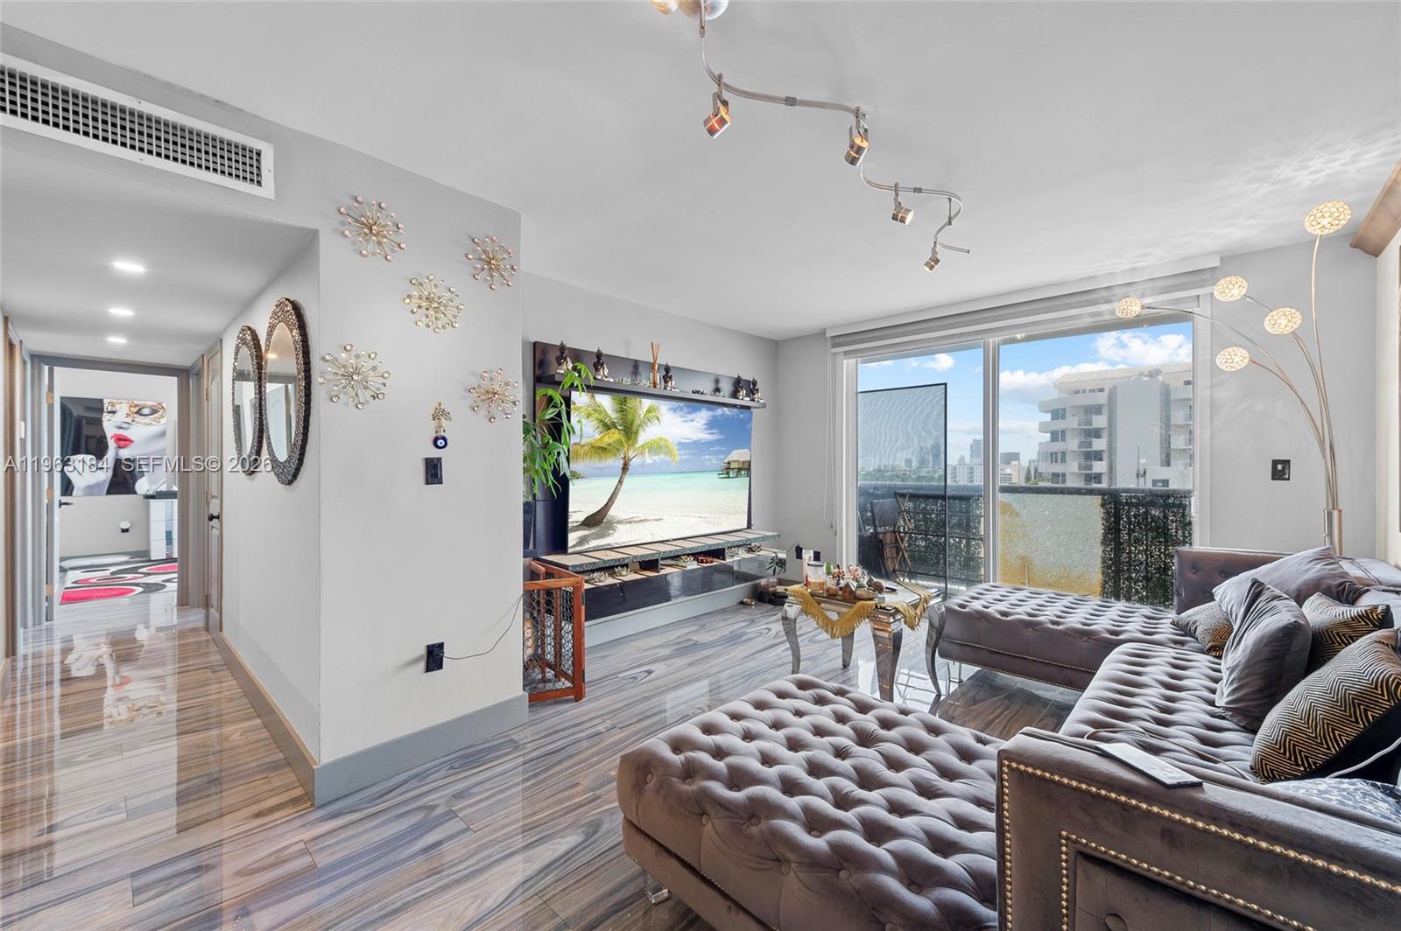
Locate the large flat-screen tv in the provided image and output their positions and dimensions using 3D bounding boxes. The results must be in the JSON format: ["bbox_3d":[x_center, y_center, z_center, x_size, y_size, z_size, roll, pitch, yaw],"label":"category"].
[{"bbox_3d":[-0.215,0.040,4.177,0.055,1.060,1.880,4,3,42],"label":"large flat-screen tv"}]

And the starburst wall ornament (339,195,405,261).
[{"bbox_3d":[-1.250,-0.923,2.103,0.075,0.236,0.232,0,0,42],"label":"starburst wall ornament"}]

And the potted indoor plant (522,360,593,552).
[{"bbox_3d":[-0.916,-0.067,3.116,0.500,1.120,0.560,0,0,42],"label":"potted indoor plant"}]

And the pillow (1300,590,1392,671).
[{"bbox_3d":[2.047,0.595,1.736,0.140,0.380,0.410,16,6,21],"label":"pillow"}]

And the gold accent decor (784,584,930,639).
[{"bbox_3d":[0.895,0.775,2.922,0.590,0.210,0.650,0,0,42],"label":"gold accent decor"}]

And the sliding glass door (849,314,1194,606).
[{"bbox_3d":[2.159,0.148,4.057,2.320,2.180,0.100,0,0,42],"label":"sliding glass door"}]

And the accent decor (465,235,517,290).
[{"bbox_3d":[-0.940,-0.908,2.447,0.080,0.240,0.240,0,0,42],"label":"accent decor"}]

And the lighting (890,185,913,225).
[{"bbox_3d":[0.781,-1.012,2.110,0.082,0.150,0.058,0,0,37],"label":"lighting"}]

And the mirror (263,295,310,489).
[{"bbox_3d":[-1.748,-0.307,2.289,0.750,0.775,0.034,0,0,42],"label":"mirror"}]

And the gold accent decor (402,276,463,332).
[{"bbox_3d":[-1.097,-0.683,2.271,0.075,0.236,0.237,0,0,42],"label":"gold accent decor"}]

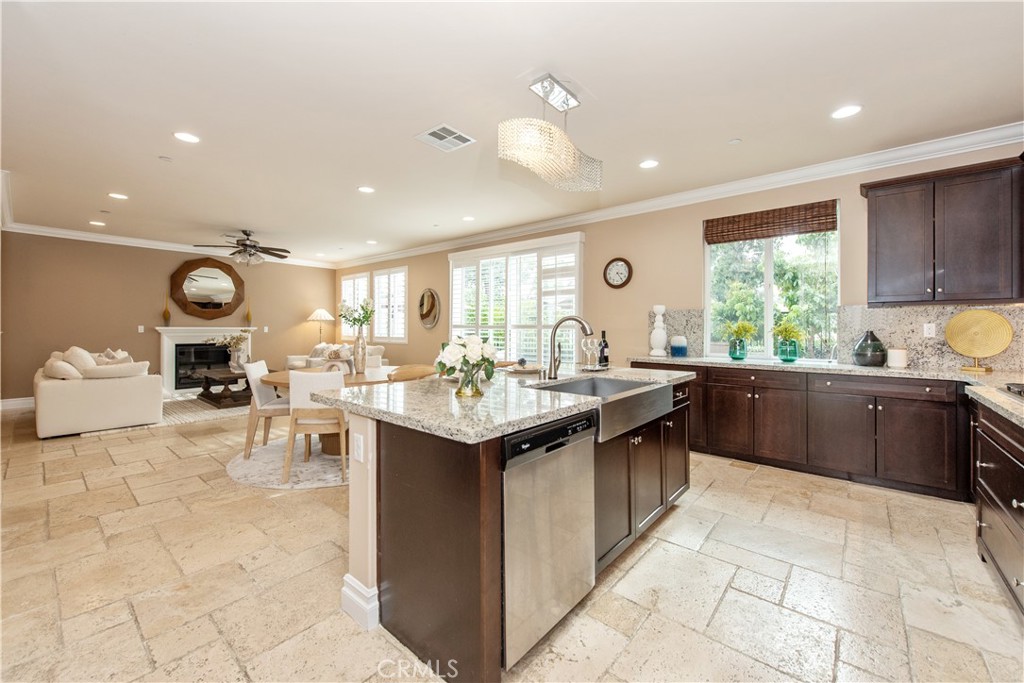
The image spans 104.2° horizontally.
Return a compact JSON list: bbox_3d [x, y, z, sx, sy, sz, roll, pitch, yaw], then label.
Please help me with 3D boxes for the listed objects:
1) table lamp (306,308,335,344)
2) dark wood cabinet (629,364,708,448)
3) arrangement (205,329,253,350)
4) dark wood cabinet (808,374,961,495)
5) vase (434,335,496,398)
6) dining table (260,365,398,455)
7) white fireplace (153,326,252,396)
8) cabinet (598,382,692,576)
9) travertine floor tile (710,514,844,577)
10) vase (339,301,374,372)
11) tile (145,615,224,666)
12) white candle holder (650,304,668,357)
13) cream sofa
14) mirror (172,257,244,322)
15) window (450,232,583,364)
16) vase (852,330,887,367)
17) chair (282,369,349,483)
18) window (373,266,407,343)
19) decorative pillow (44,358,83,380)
[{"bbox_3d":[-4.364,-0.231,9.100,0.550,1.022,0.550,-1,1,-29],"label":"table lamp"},{"bbox_3d":[1.833,0.679,4.432,0.770,0.880,0.610,2,2,40],"label":"dark wood cabinet"},{"bbox_3d":[-4.895,-0.032,6.897,0.450,0.380,0.720,2,2,41],"label":"arrangement"},{"bbox_3d":[2.993,0.663,3.284,0.851,0.805,0.610,1,1,41],"label":"dark wood cabinet"},{"bbox_3d":[-0.226,0.118,1.960,0.300,0.305,0.290,0,1,-6],"label":"vase"},{"bbox_3d":[-1.685,0.731,4.095,1.520,0.760,1.520,1,1,41],"label":"dining table"},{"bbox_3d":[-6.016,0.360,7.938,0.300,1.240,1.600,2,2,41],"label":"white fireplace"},{"bbox_3d":[0.605,0.700,2.505,0.590,0.840,1.372,1,2,41],"label":"cabinet"},{"bbox_3d":[1.522,1.163,2.303,0.610,0.020,0.390,1,2,41],"label":"travertine floor tile"},{"bbox_3d":[-1.722,-0.063,4.426,0.375,0.820,0.360,0,1,-21],"label":"vase"},{"bbox_3d":[-1.308,1.200,1.593,0.200,0.015,0.200,2,2,41],"label":"tile"},{"bbox_3d":[1.700,-0.127,4.592,0.185,0.590,0.185,1,2,41],"label":"white candle holder"},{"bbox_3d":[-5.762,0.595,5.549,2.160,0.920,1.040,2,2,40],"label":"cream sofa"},{"bbox_3d":[-6.082,-1.041,7.997,0.060,1.230,1.200,2,2,41],"label":"mirror"},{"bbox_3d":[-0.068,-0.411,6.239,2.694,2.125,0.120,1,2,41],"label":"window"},{"bbox_3d":[3.132,0.067,3.482,0.230,0.312,0.230,2,2,40],"label":"vase"},{"bbox_3d":[-1.626,0.684,3.492,0.510,0.900,0.570,0,2,-5],"label":"chair"},{"bbox_3d":[-2.632,-0.759,8.582,1.355,1.600,0.100,1,1,41],"label":"window"},{"bbox_3d":[-5.282,0.332,4.723,0.430,0.170,0.340,1,-31,41],"label":"decorative pillow"}]

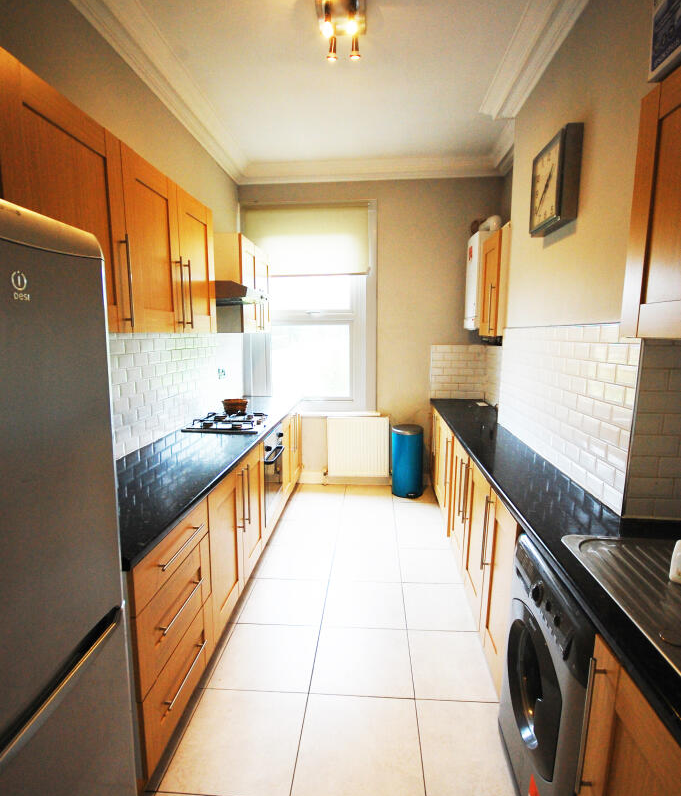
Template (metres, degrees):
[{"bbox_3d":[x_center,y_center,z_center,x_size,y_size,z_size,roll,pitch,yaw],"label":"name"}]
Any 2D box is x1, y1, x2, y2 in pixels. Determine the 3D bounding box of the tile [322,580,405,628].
[{"bbox_3d":[0.141,1.212,2.515,0.464,0.010,0.439,0,9,4],"label":"tile"}]

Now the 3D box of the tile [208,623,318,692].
[{"bbox_3d":[-0.354,1.276,2.117,0.464,0.010,0.439,0,9,4],"label":"tile"}]

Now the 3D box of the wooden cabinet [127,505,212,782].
[{"bbox_3d":[-0.898,0.836,1.662,0.580,0.727,0.595,1,9,4],"label":"wooden cabinet"}]

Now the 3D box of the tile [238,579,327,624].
[{"bbox_3d":[-0.322,1.210,2.550,0.464,0.010,0.439,0,9,4],"label":"tile"}]

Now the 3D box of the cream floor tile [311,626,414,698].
[{"bbox_3d":[0.109,1.278,2.082,0.464,0.010,0.439,0,9,4],"label":"cream floor tile"}]

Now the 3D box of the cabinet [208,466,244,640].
[{"bbox_3d":[-0.856,0.757,2.180,0.580,0.727,0.477,1,9,4],"label":"cabinet"}]

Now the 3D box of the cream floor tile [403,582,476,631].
[{"bbox_3d":[0.587,1.214,2.482,0.429,0.010,0.439,0,9,4],"label":"cream floor tile"}]

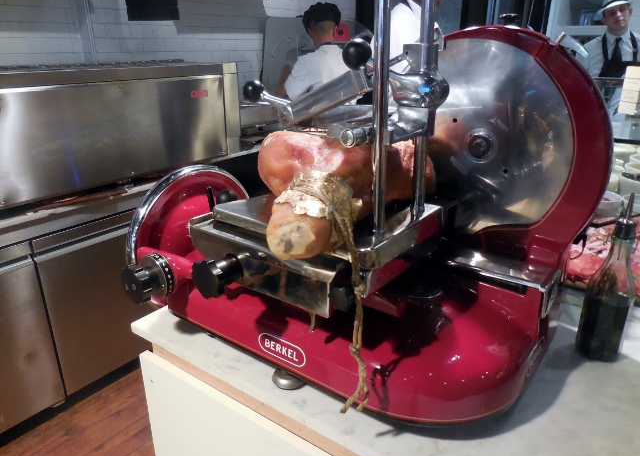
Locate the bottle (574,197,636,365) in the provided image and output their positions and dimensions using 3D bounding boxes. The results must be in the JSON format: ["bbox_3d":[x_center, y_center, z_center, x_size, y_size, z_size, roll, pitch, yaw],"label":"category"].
[{"bbox_3d":[0.415,0.072,0.651,0.053,0.246,0.053,3,21,10],"label":"bottle"}]

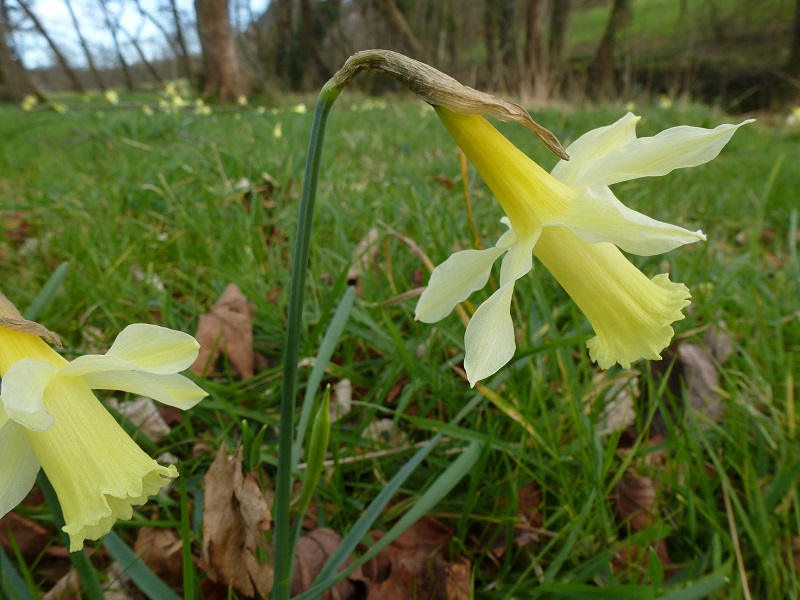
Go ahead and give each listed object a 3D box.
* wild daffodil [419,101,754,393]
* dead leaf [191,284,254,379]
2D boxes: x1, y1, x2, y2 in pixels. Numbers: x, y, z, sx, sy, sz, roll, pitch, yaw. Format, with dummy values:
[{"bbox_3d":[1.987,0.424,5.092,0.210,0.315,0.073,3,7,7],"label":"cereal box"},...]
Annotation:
[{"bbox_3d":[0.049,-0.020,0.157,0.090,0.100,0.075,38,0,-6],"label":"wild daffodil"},{"bbox_3d":[-0.121,0.021,0.378,0.042,0.058,0.025,-3,21,-9],"label":"dead leaf"}]

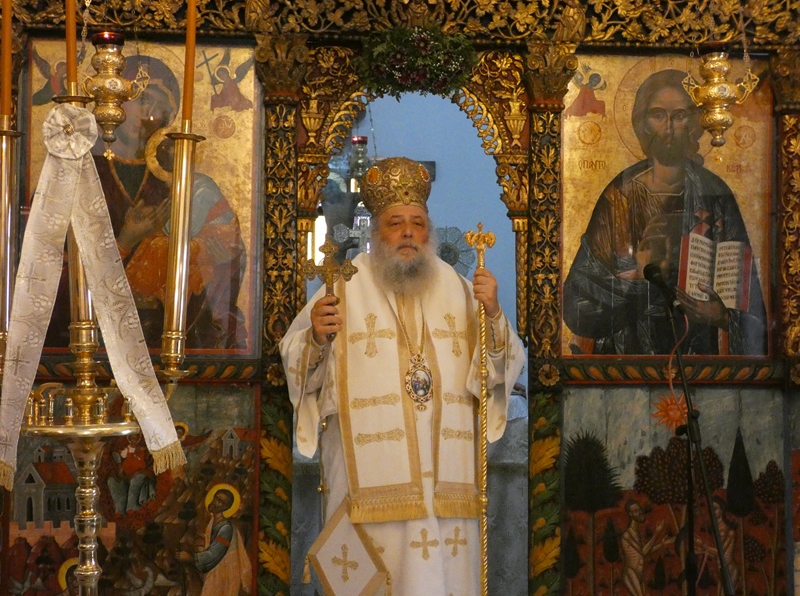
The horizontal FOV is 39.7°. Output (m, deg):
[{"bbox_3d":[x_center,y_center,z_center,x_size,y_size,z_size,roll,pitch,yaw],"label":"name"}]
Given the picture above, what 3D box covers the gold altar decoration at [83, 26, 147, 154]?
[{"bbox_3d":[-0.793,-0.572,3.070,0.185,0.325,0.185,1,-6,-6],"label":"gold altar decoration"}]

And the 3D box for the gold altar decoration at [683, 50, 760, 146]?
[{"bbox_3d":[0.904,-0.568,3.140,0.210,0.275,0.200,-1,-6,11],"label":"gold altar decoration"}]

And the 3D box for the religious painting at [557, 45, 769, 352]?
[{"bbox_3d":[0.855,-0.290,3.560,0.675,0.975,0.040,0,-5,-2],"label":"religious painting"}]

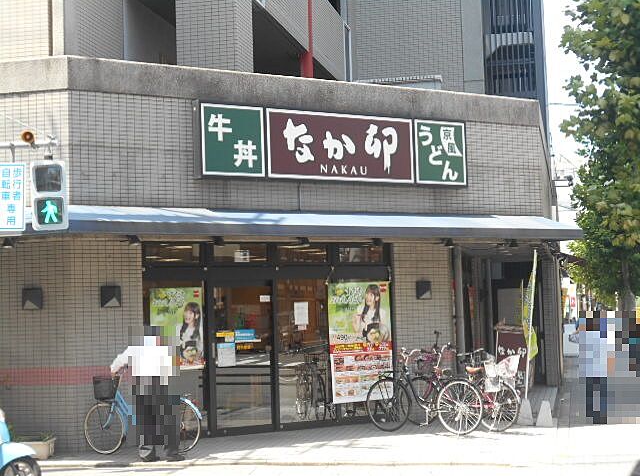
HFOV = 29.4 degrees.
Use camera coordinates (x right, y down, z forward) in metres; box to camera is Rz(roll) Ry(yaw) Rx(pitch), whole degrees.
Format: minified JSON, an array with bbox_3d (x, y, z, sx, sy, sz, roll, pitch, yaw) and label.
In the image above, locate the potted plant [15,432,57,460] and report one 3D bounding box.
[{"bbox_3d":[-3.366,2.447,14.286,0.560,0.330,0.280,-3,-4,12],"label":"potted plant"}]

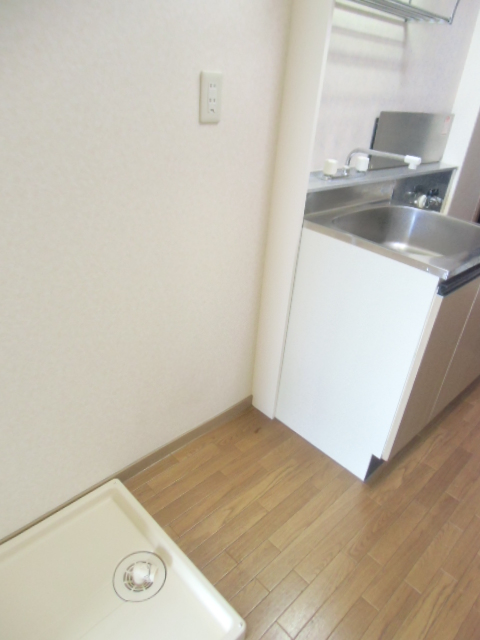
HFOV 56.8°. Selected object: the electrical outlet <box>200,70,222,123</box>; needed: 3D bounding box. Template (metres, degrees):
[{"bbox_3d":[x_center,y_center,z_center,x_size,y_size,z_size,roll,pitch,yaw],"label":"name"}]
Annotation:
[{"bbox_3d":[-0.073,-0.567,1.138,0.070,0.120,0.009,-22,39,-39],"label":"electrical outlet"}]

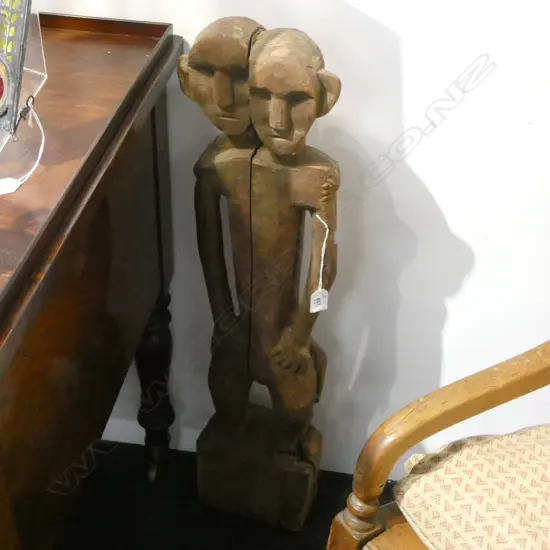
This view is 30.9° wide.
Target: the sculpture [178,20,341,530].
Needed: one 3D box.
[{"bbox_3d":[-0.017,0.026,1.446,0.195,0.820,0.143,9,34,10],"label":"sculpture"}]

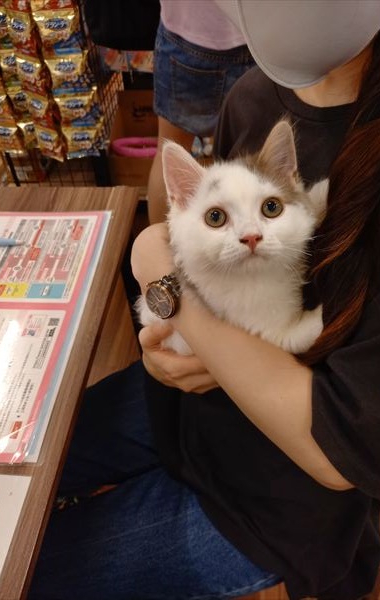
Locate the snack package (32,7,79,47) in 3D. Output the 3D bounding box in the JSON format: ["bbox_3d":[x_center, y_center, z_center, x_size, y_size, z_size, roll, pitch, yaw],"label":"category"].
[{"bbox_3d":[-0.346,-0.704,1.140,0.107,0.107,0.037,-9,48,-5],"label":"snack package"}]

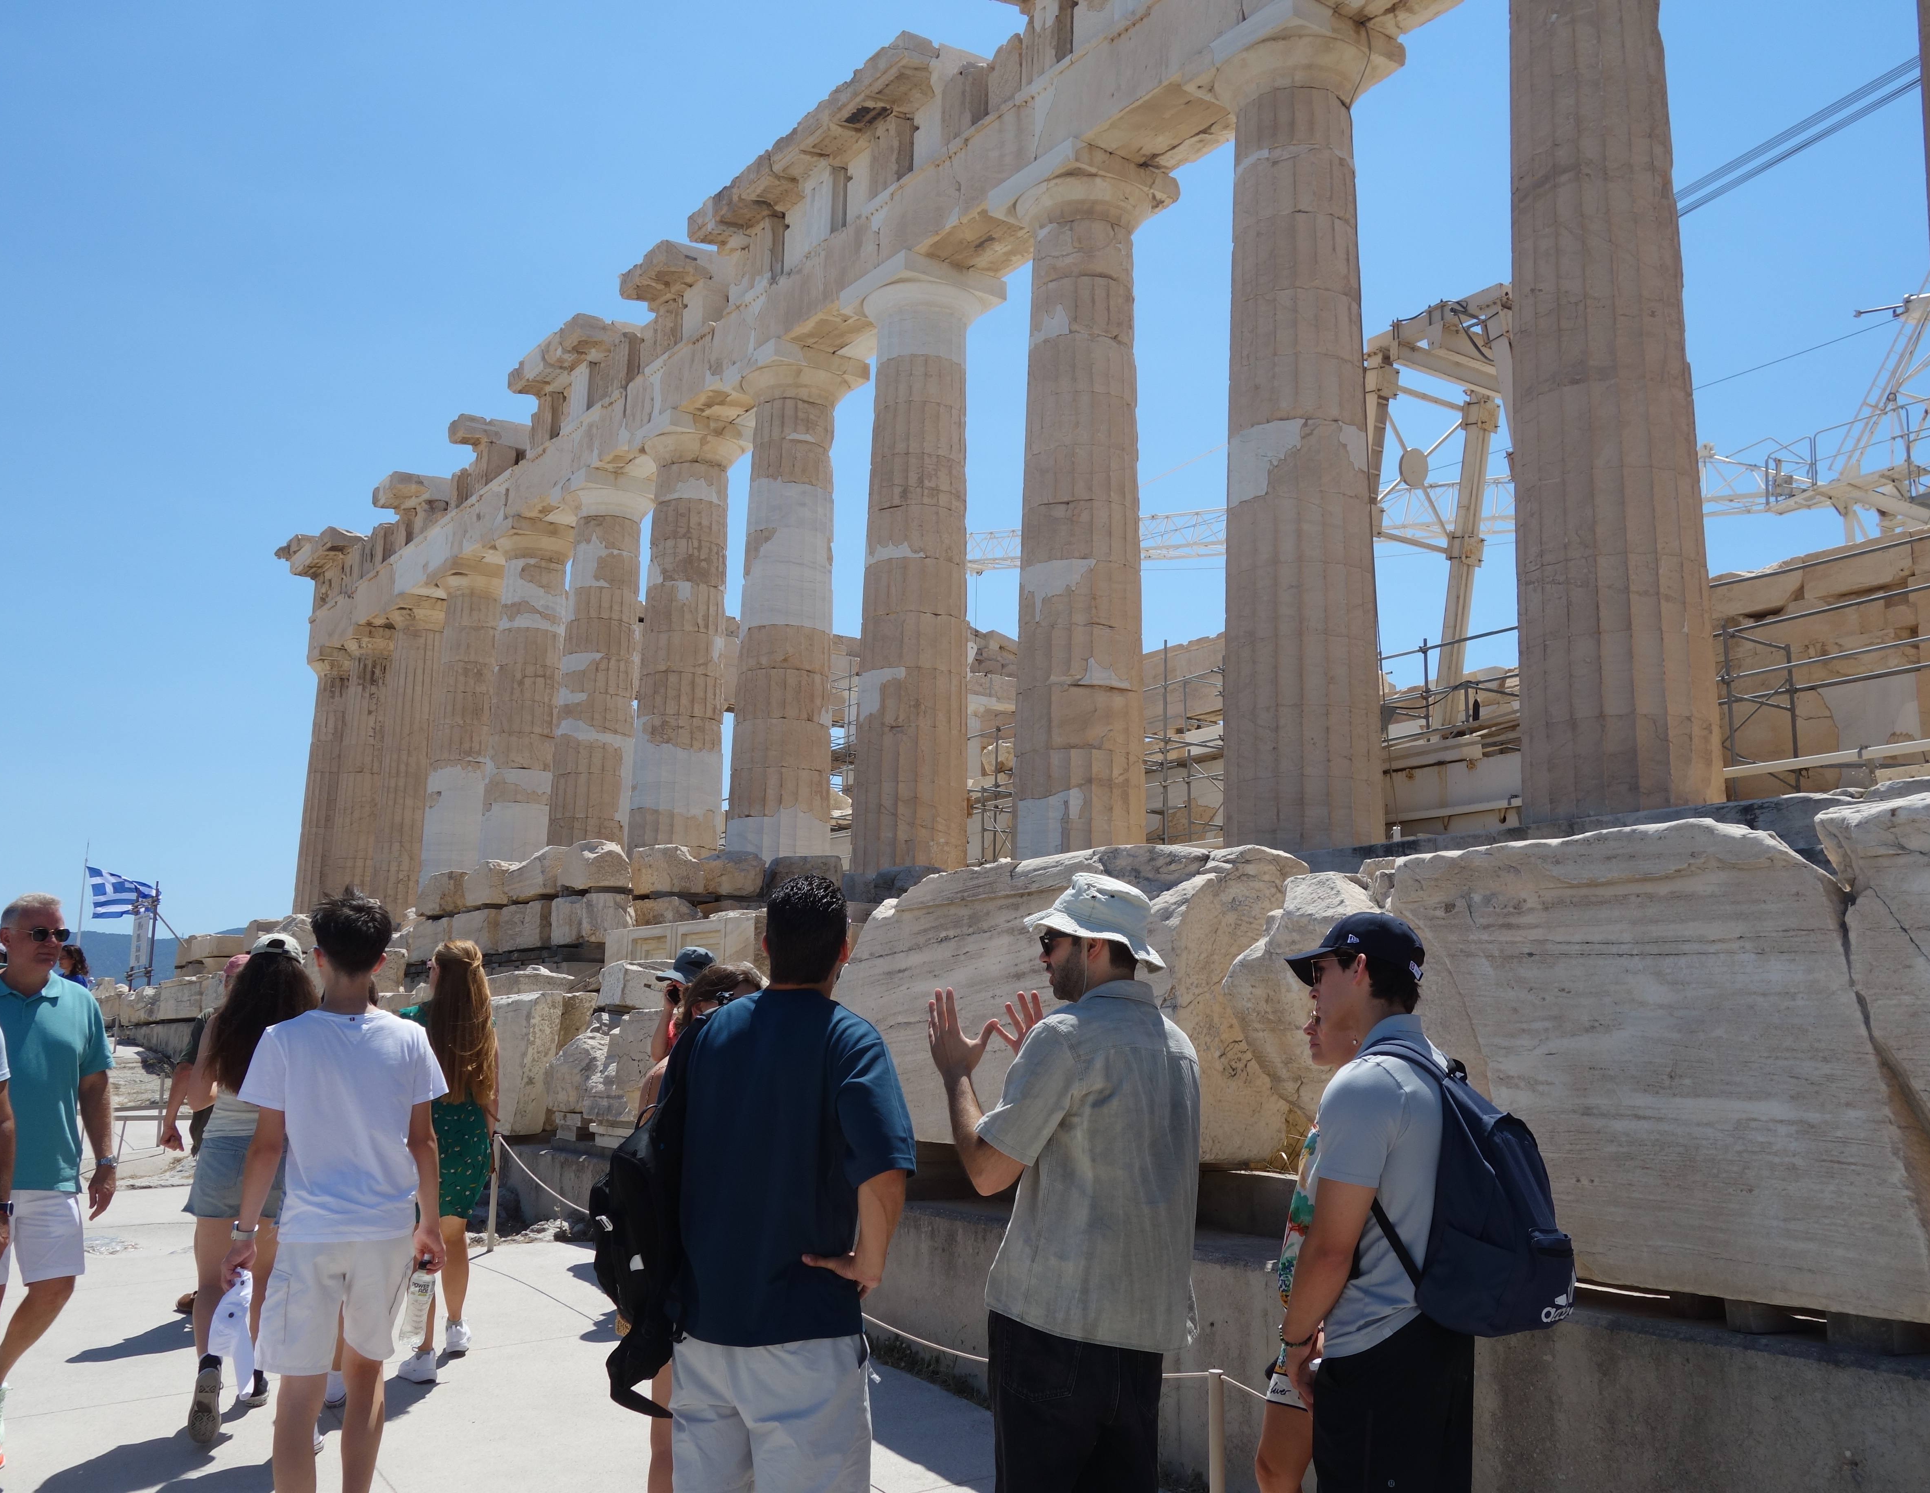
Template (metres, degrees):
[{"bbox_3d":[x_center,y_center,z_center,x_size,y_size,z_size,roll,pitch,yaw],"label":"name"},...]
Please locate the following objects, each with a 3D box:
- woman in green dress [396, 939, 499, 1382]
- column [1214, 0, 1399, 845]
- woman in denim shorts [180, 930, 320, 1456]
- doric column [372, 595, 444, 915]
[{"bbox_3d":[-2.090,1.626,6.976,0.450,1.680,0.440,9,-13,-37],"label":"woman in green dress"},{"bbox_3d":[4.144,-3.764,21.636,2.020,10.430,2.020,1,-11,0],"label":"column"},{"bbox_3d":[-2.508,1.492,6.102,0.500,1.680,0.650,6,-11,-28],"label":"woman in denim shorts"},{"bbox_3d":[-15.637,1.000,49.334,2.020,10.430,2.020,8,-13,-34],"label":"doric column"}]

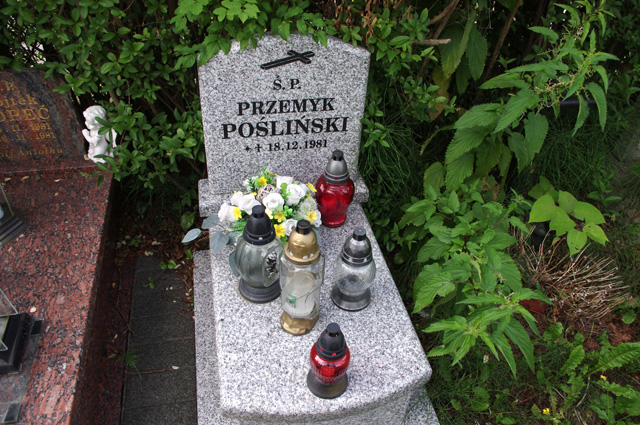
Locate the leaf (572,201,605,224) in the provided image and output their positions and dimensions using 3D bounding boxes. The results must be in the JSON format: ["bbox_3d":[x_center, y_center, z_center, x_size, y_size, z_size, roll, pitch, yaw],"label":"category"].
[{"bbox_3d":[0.992,0.003,1.759,0.111,0.025,0.088,24,70,25],"label":"leaf"}]

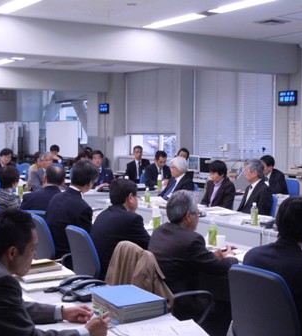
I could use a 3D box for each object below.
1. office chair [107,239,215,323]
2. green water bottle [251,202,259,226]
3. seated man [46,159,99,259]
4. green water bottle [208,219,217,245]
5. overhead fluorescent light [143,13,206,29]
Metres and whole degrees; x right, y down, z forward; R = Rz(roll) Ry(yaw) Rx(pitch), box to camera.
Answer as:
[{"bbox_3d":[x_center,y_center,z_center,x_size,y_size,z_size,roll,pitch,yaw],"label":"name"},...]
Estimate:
[{"bbox_3d":[0.148,0.849,3.807,0.620,0.950,0.600,-1,3,-32],"label":"office chair"},{"bbox_3d":[0.926,0.411,6.184,0.066,0.205,0.066,0,3,0],"label":"green water bottle"},{"bbox_3d":[-0.463,0.589,5.299,0.720,1.322,0.480,-2,3,-38],"label":"seated man"},{"bbox_3d":[0.442,0.457,4.971,0.067,0.207,0.067,0,3,0],"label":"green water bottle"},{"bbox_3d":[0.279,-1.761,8.442,0.230,0.070,1.180,-1,3,-32],"label":"overhead fluorescent light"}]

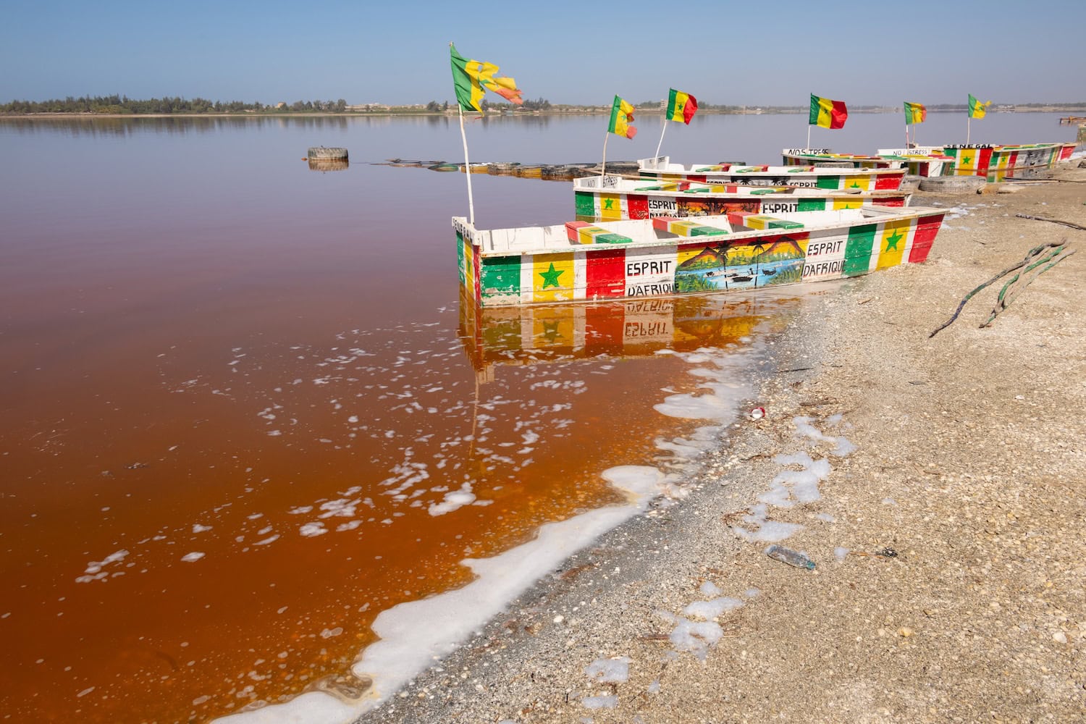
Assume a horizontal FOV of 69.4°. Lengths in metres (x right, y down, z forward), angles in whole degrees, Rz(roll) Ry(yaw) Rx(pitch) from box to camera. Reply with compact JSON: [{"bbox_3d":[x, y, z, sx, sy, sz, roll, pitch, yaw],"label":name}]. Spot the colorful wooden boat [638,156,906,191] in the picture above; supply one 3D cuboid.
[{"bbox_3d":[4.765,-3.815,16.550,5.237,0.770,1.250,6,19,17],"label":"colorful wooden boat"}]

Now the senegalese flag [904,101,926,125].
[{"bbox_3d":[9.305,-6.235,19.634,0.620,0.540,0.180,-9,20,-18],"label":"senegalese flag"}]

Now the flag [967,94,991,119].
[{"bbox_3d":[11.209,-6.575,20.155,0.650,0.570,0.180,-6,19,-19],"label":"flag"}]

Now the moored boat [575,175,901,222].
[{"bbox_3d":[3.145,-2.589,12.821,5.136,0.710,1.250,7,19,19],"label":"moored boat"}]

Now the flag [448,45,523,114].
[{"bbox_3d":[-0.512,-2.554,7.057,0.700,0.580,0.180,-8,19,-24],"label":"flag"}]

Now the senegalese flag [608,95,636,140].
[{"bbox_3d":[1.342,-4.142,13.269,0.480,0.640,0.170,5,14,-27],"label":"senegalese flag"}]

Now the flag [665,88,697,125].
[{"bbox_3d":[3.002,-5.543,17.020,0.700,0.640,0.180,1,15,-26],"label":"flag"}]

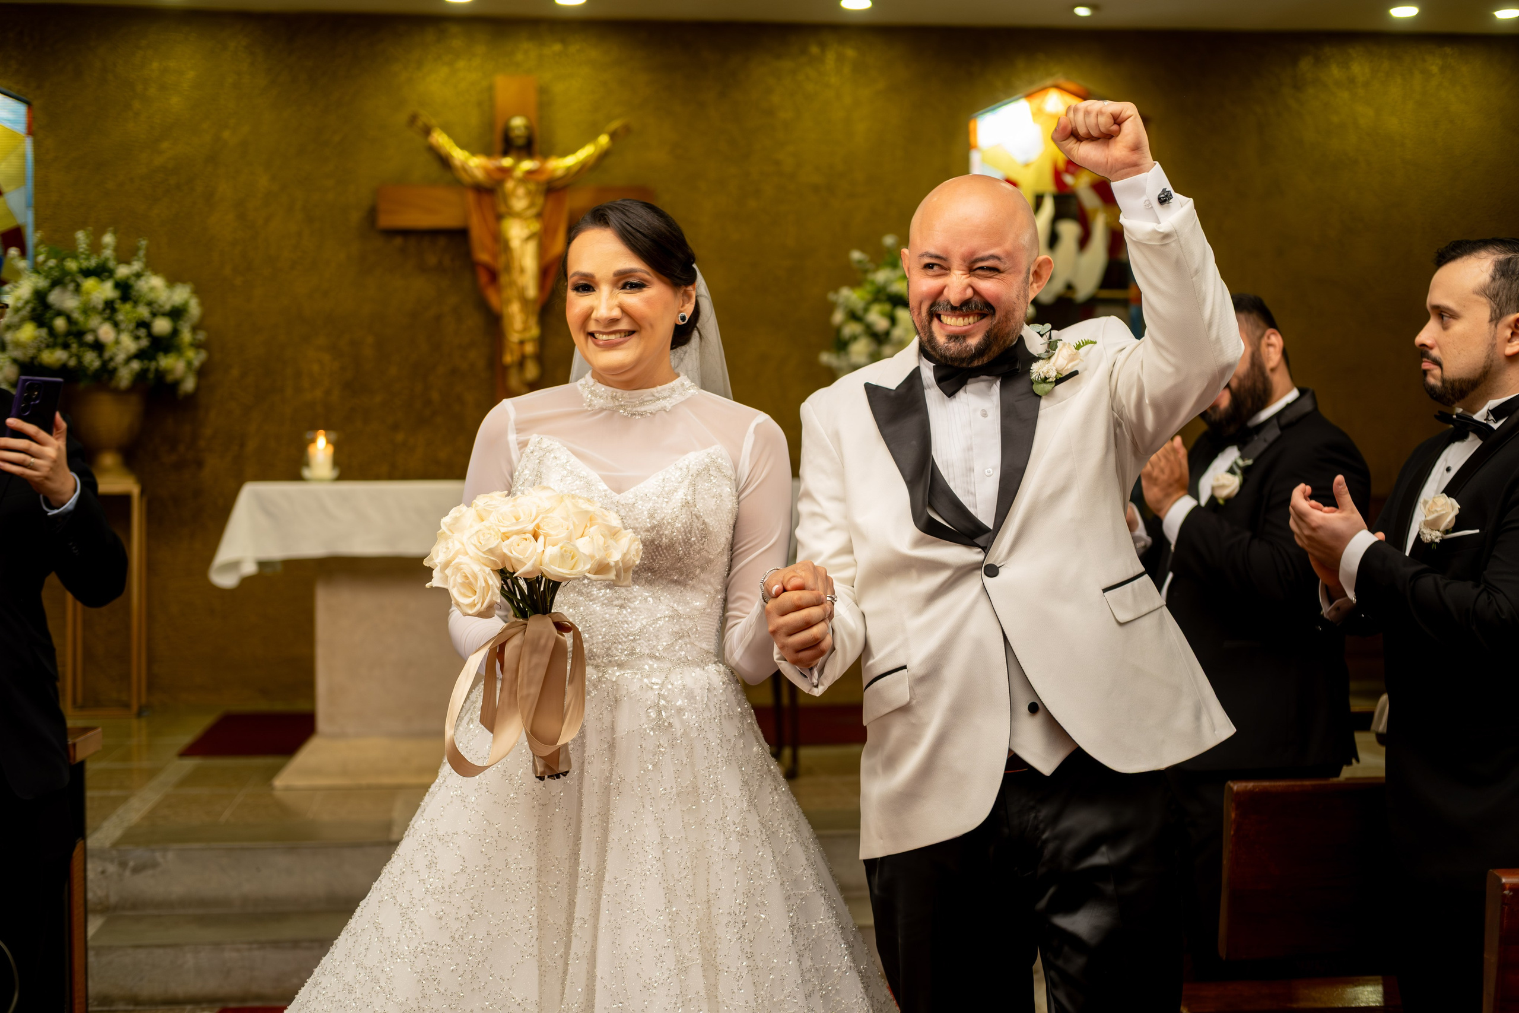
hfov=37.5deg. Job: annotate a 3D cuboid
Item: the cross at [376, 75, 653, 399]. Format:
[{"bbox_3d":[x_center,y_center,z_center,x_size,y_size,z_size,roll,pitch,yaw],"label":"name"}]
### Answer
[{"bbox_3d":[-0.953,-1.017,8.740,1.090,1.360,0.200,0,2,-6],"label":"cross"}]

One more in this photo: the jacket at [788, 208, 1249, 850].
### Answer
[{"bbox_3d":[0.334,0.024,2.980,0.620,0.890,0.380,0,2,5],"label":"jacket"}]

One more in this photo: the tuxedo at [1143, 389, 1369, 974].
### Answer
[{"bbox_3d":[0.890,0.524,4.142,0.440,1.460,0.520,-2,3,-37],"label":"tuxedo"}]

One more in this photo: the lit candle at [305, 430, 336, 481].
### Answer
[{"bbox_3d":[-1.502,-0.174,7.650,0.110,0.175,0.110,0,2,-6],"label":"lit candle"}]

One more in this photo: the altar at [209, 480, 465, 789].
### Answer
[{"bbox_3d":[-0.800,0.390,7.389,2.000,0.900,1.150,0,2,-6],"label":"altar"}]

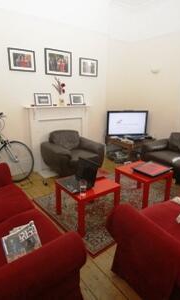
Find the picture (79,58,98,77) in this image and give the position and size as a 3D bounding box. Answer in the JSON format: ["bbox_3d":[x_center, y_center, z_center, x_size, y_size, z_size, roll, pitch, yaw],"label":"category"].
[{"bbox_3d":[-0.019,-1.701,3.854,0.430,0.332,0.030,-8,17,-29],"label":"picture"}]

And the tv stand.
[{"bbox_3d":[0.938,-0.034,4.632,0.680,0.490,0.880,-10,18,-36],"label":"tv stand"}]

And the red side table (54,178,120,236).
[{"bbox_3d":[-0.031,0.604,2.252,0.550,0.450,0.550,-10,18,-35],"label":"red side table"}]

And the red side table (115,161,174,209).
[{"bbox_3d":[0.749,0.498,2.680,0.550,0.450,0.550,-10,18,-35],"label":"red side table"}]

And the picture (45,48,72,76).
[{"bbox_3d":[-0.585,-1.645,3.533,0.530,0.438,0.030,-8,17,-29],"label":"picture"}]

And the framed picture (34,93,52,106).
[{"bbox_3d":[-0.879,-0.947,3.539,0.315,0.230,0.025,-10,9,-36],"label":"framed picture"}]

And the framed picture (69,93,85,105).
[{"bbox_3d":[-0.274,-1.071,3.973,0.310,0.230,0.025,-10,9,-36],"label":"framed picture"}]

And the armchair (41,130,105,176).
[{"bbox_3d":[-0.305,0.092,3.504,0.960,0.810,0.860,-9,17,-31],"label":"armchair"}]

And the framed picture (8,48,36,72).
[{"bbox_3d":[-1.161,-1.544,3.216,0.437,0.338,0.030,-8,17,-29],"label":"framed picture"}]

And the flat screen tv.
[{"bbox_3d":[0.959,-0.644,4.689,1.040,0.630,0.110,-3,15,-14],"label":"flat screen tv"}]

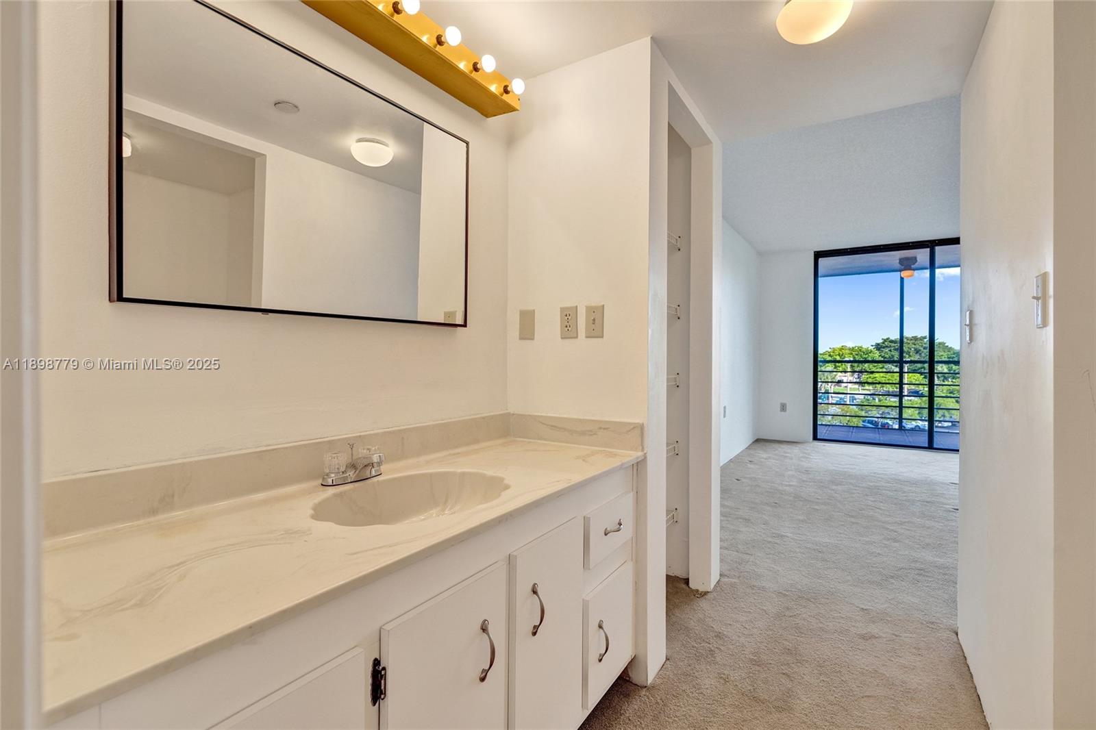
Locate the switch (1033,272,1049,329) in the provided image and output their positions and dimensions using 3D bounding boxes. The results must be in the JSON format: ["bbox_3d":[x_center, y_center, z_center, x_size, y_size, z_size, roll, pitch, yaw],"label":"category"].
[{"bbox_3d":[1.039,-0.133,1.031,0.016,0.114,0.070,1,1,33],"label":"switch"}]

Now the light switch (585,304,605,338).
[{"bbox_3d":[0.159,-0.148,1.670,0.070,0.114,0.013,1,1,33],"label":"light switch"}]

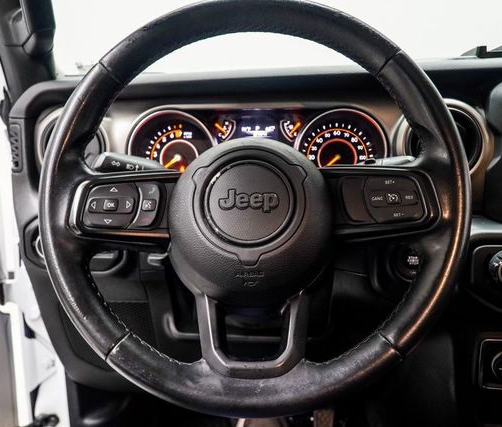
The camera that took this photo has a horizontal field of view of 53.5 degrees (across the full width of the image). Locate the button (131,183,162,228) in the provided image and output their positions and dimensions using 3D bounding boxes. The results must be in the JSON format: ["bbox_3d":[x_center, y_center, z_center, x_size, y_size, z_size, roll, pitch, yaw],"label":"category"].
[{"bbox_3d":[-0.096,-0.007,0.457,0.028,0.043,0.011,0,-13,0],"label":"button"}]

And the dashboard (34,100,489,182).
[{"bbox_3d":[0.014,-0.093,0.665,0.605,0.120,0.100,0,10,0],"label":"dashboard"}]

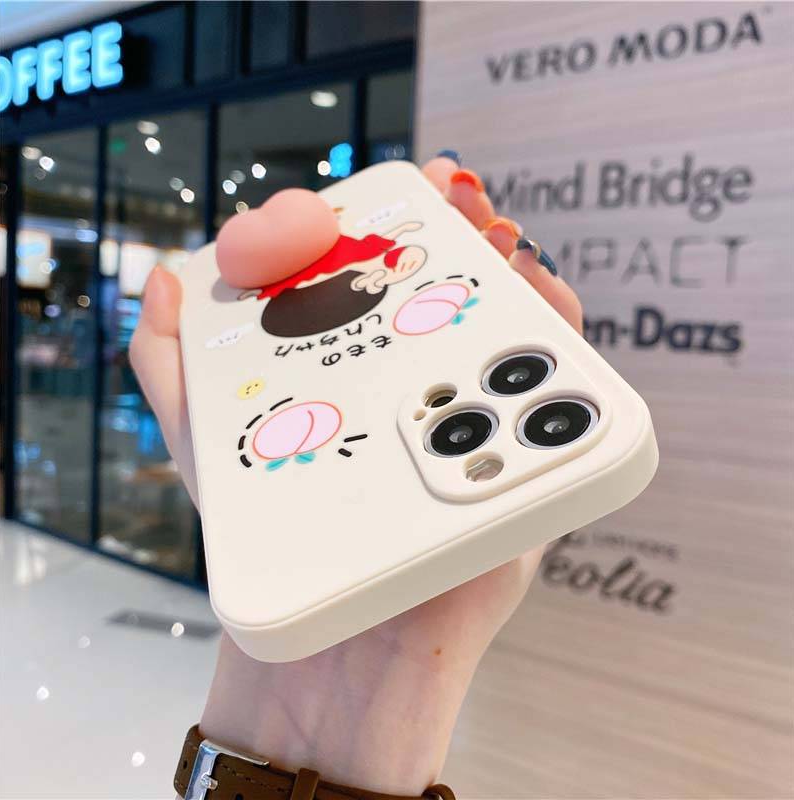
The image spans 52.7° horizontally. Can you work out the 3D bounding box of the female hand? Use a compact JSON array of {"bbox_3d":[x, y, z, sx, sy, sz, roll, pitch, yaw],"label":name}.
[{"bbox_3d":[-0.016,0.007,0.202,0.122,0.172,0.082,-1,-18,7],"label":"female hand"}]

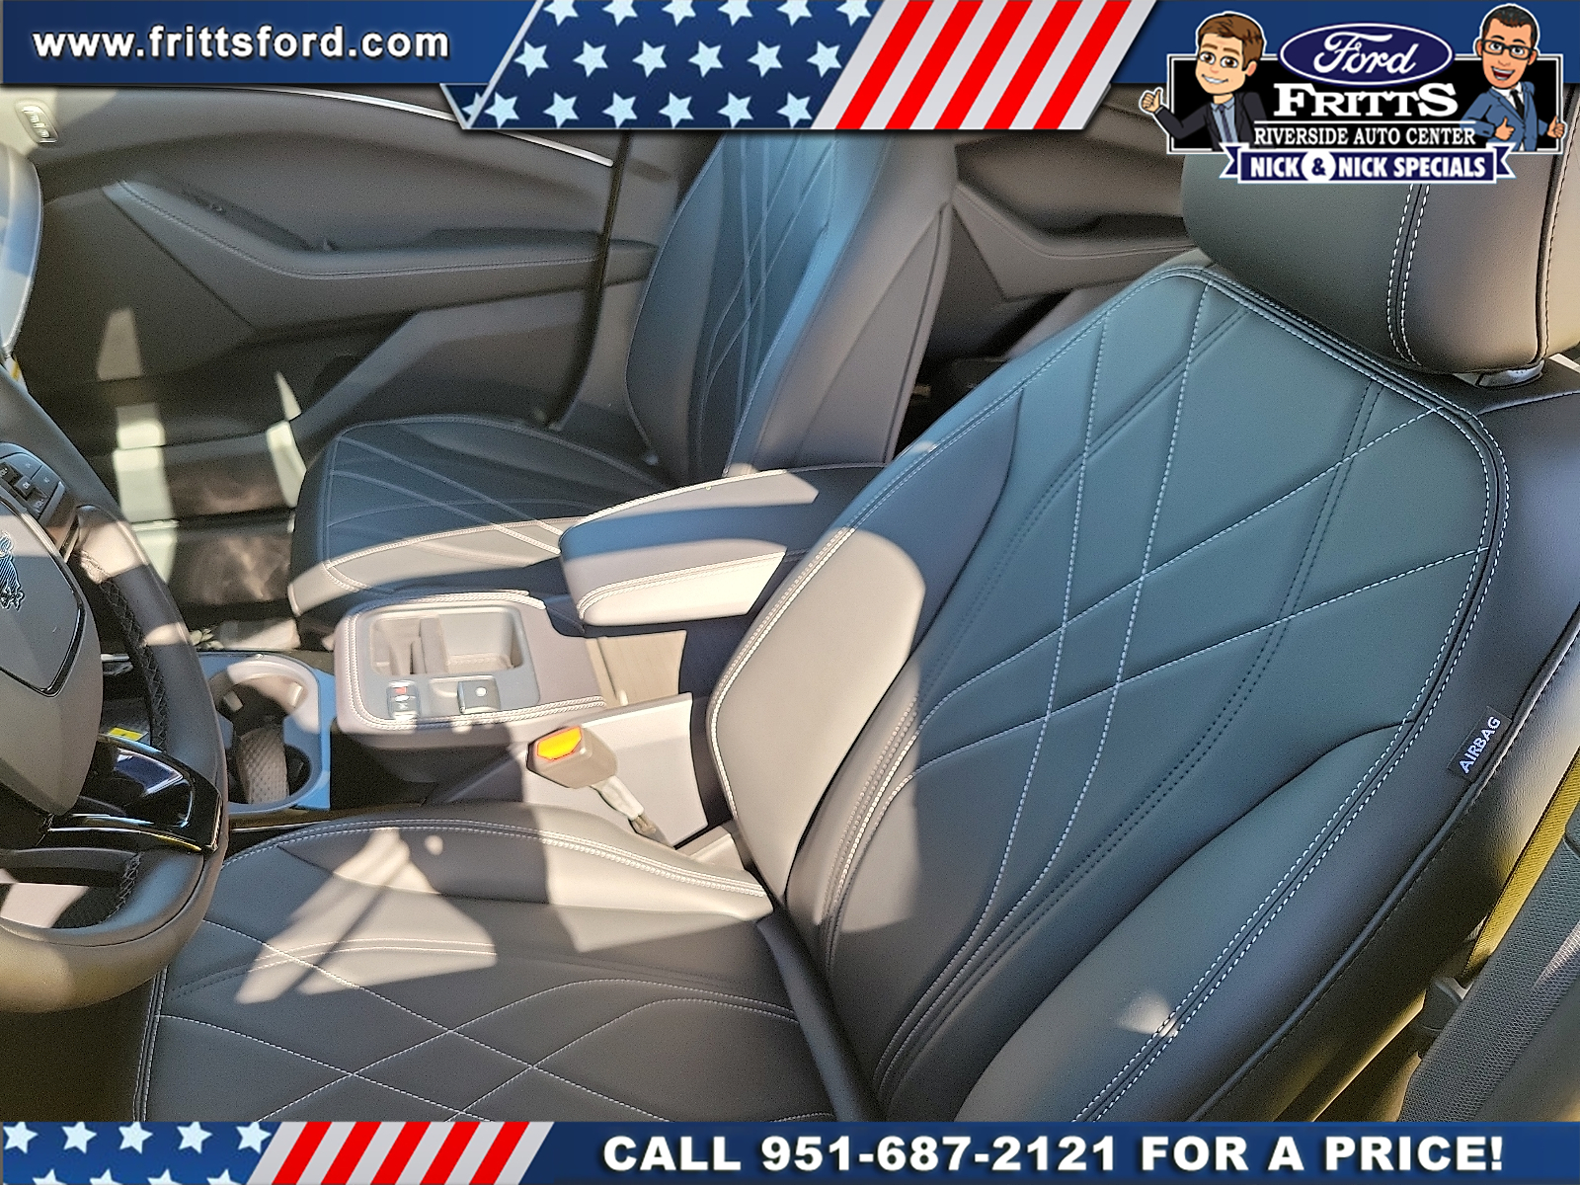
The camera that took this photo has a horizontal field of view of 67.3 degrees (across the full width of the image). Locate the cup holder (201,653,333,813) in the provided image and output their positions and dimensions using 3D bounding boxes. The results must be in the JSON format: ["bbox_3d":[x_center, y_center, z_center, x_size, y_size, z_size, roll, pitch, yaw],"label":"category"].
[{"bbox_3d":[-0.448,0.157,1.013,0.112,0.083,0.200,-7,29,-16],"label":"cup holder"}]

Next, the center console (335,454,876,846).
[{"bbox_3d":[-0.114,0.051,1.076,0.550,0.275,0.240,-7,29,-16],"label":"center console"}]

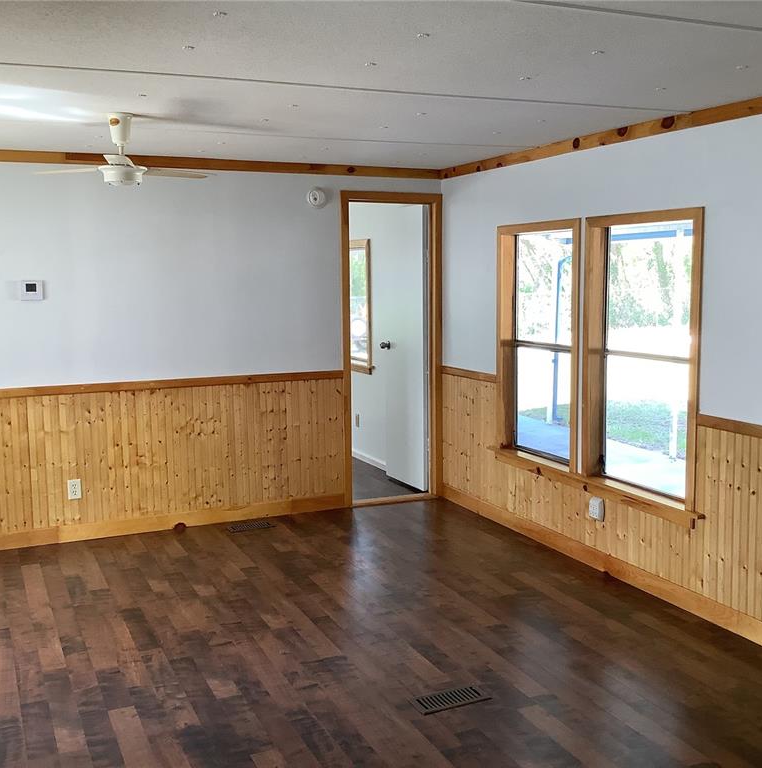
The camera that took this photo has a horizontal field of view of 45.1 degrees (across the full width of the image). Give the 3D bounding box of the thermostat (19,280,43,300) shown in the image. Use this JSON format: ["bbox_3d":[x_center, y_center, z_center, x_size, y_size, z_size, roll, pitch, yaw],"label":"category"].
[{"bbox_3d":[-1.998,-0.536,5.252,0.115,0.113,0.025,-4,8,-24],"label":"thermostat"}]

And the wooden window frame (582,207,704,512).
[{"bbox_3d":[1.289,-0.137,4.501,0.100,1.380,0.830,-4,8,-24],"label":"wooden window frame"}]

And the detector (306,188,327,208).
[{"bbox_3d":[-0.414,-1.189,5.873,0.128,0.128,0.045,-4,8,-24],"label":"detector"}]

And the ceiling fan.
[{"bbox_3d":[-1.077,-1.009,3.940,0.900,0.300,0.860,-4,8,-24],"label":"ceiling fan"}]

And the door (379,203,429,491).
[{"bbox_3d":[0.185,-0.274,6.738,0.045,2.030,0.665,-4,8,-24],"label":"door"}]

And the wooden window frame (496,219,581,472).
[{"bbox_3d":[0.929,-0.231,5.302,0.100,1.380,0.830,-4,8,-24],"label":"wooden window frame"}]

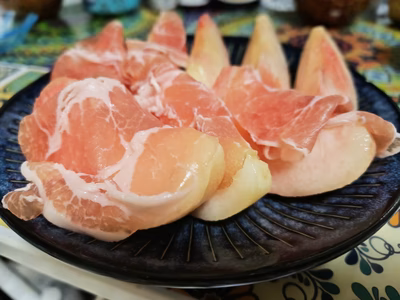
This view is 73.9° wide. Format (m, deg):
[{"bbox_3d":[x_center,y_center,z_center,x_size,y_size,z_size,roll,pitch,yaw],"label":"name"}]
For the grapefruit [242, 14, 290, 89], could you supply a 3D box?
[{"bbox_3d":[0.053,-0.073,0.214,0.039,0.073,0.036,-1,1,0],"label":"grapefruit"}]

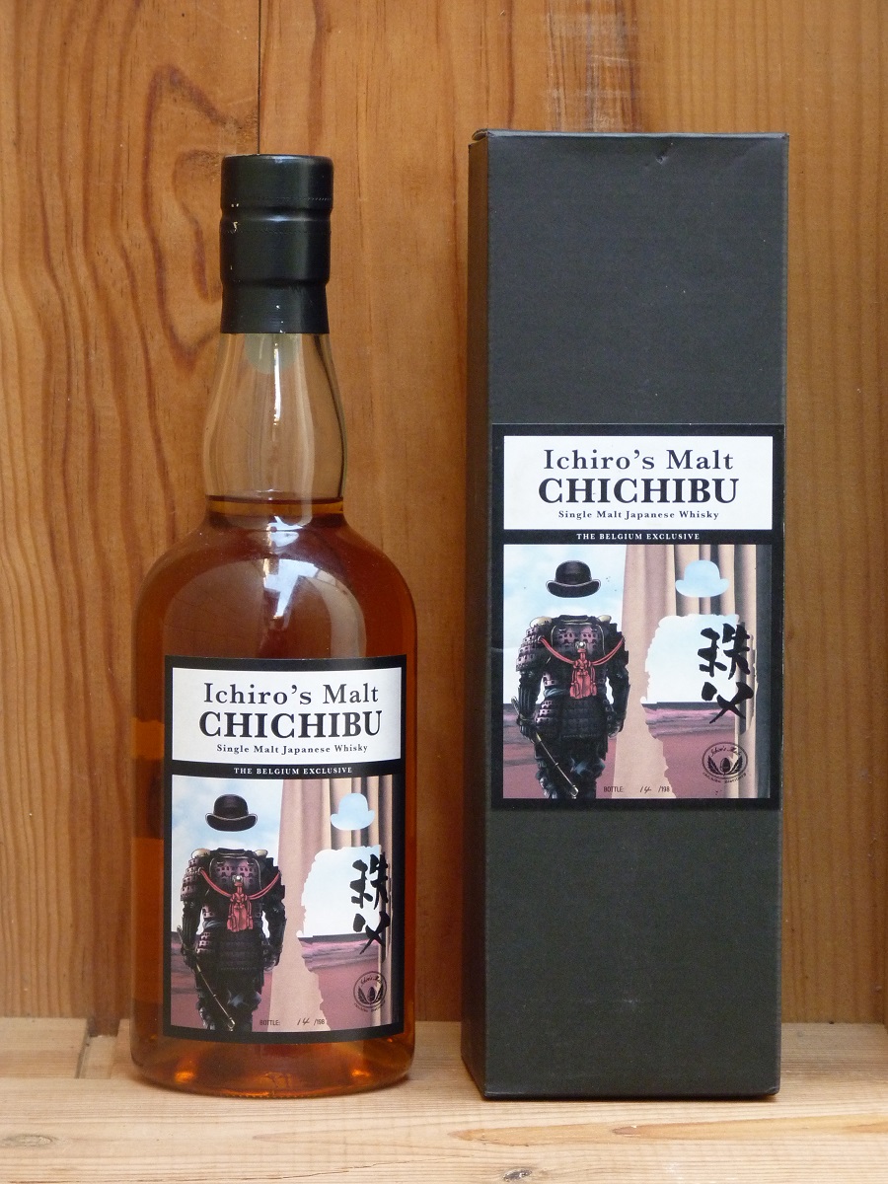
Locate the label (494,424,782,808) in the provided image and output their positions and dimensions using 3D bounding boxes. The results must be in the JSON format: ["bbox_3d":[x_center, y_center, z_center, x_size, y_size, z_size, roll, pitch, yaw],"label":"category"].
[{"bbox_3d":[0.056,0.007,1.488,0.085,0.112,0.001,0,4,-4],"label":"label"}]

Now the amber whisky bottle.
[{"bbox_3d":[-0.050,0.008,1.526,0.085,0.275,0.085,0,4,0],"label":"amber whisky bottle"}]

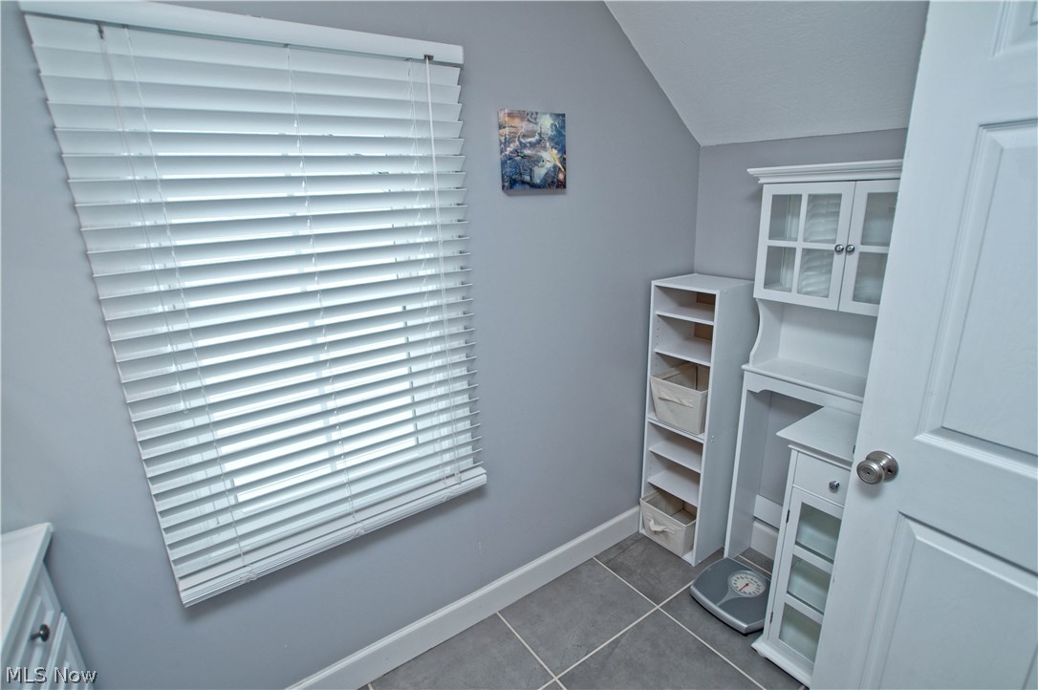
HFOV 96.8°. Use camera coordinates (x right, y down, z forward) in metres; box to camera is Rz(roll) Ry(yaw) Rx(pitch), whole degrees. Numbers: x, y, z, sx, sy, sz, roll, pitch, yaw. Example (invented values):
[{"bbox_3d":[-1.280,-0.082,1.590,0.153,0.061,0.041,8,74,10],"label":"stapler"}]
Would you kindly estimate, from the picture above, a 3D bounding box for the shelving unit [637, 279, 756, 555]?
[{"bbox_3d":[0.789,0.331,2.046,0.304,1.227,0.301,-12,18,-33],"label":"shelving unit"}]

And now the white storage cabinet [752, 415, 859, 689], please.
[{"bbox_3d":[1.037,0.686,1.458,0.335,0.834,0.341,-12,18,-33],"label":"white storage cabinet"}]

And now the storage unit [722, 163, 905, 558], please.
[{"bbox_3d":[1.119,0.217,1.635,0.199,1.643,0.670,-12,18,-33],"label":"storage unit"}]

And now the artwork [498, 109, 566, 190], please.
[{"bbox_3d":[0.050,-0.623,1.478,0.233,0.235,0.040,-12,18,-33],"label":"artwork"}]

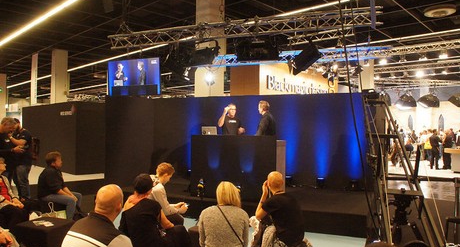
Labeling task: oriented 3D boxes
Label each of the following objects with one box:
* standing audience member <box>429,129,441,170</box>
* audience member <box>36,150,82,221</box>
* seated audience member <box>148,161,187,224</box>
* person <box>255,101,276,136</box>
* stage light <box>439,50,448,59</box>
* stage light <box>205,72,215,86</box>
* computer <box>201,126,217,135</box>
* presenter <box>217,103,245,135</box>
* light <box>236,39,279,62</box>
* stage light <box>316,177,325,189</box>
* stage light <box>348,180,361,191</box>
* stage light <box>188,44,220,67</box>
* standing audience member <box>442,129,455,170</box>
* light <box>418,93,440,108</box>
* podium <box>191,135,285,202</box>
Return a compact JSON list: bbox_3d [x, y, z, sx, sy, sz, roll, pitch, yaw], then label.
[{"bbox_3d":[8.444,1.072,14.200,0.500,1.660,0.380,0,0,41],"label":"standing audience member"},{"bbox_3d":[-2.813,1.081,5.750,0.850,1.210,0.520,0,0,-26],"label":"audience member"},{"bbox_3d":[-0.800,1.122,4.500,0.720,1.220,0.460,2,-2,-41],"label":"seated audience member"},{"bbox_3d":[0.721,0.457,6.900,0.420,1.820,0.520,0,0,3],"label":"person"},{"bbox_3d":[8.989,-2.897,14.500,0.360,0.380,0.320,0,0,18],"label":"stage light"},{"bbox_3d":[-0.548,-1.202,9.200,0.270,0.360,0.270,1,-1,-9],"label":"stage light"},{"bbox_3d":[-0.395,0.174,6.700,0.330,0.220,0.260,0,0,6],"label":"computer"},{"bbox_3d":[0.015,0.504,7.100,0.570,1.800,0.430,1,-1,-12],"label":"presenter"},{"bbox_3d":[0.507,-1.337,6.350,0.700,0.370,0.360,0,-1,14],"label":"light"},{"bbox_3d":[1.898,1.270,7.200,0.180,0.220,0.180,0,0,20],"label":"stage light"},{"bbox_3d":[2.529,1.268,6.980,0.200,0.220,0.190,0,0,20],"label":"stage light"},{"bbox_3d":[-0.496,-1.323,6.700,0.580,0.410,0.340,0,-1,34],"label":"stage light"},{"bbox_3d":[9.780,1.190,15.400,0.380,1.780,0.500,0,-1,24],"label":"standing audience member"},{"bbox_3d":[8.979,-1.035,15.500,0.880,0.600,0.880,0,0,-24],"label":"light"},{"bbox_3d":[0.164,0.821,6.580,1.650,1.150,0.700,0,-1,21],"label":"podium"}]

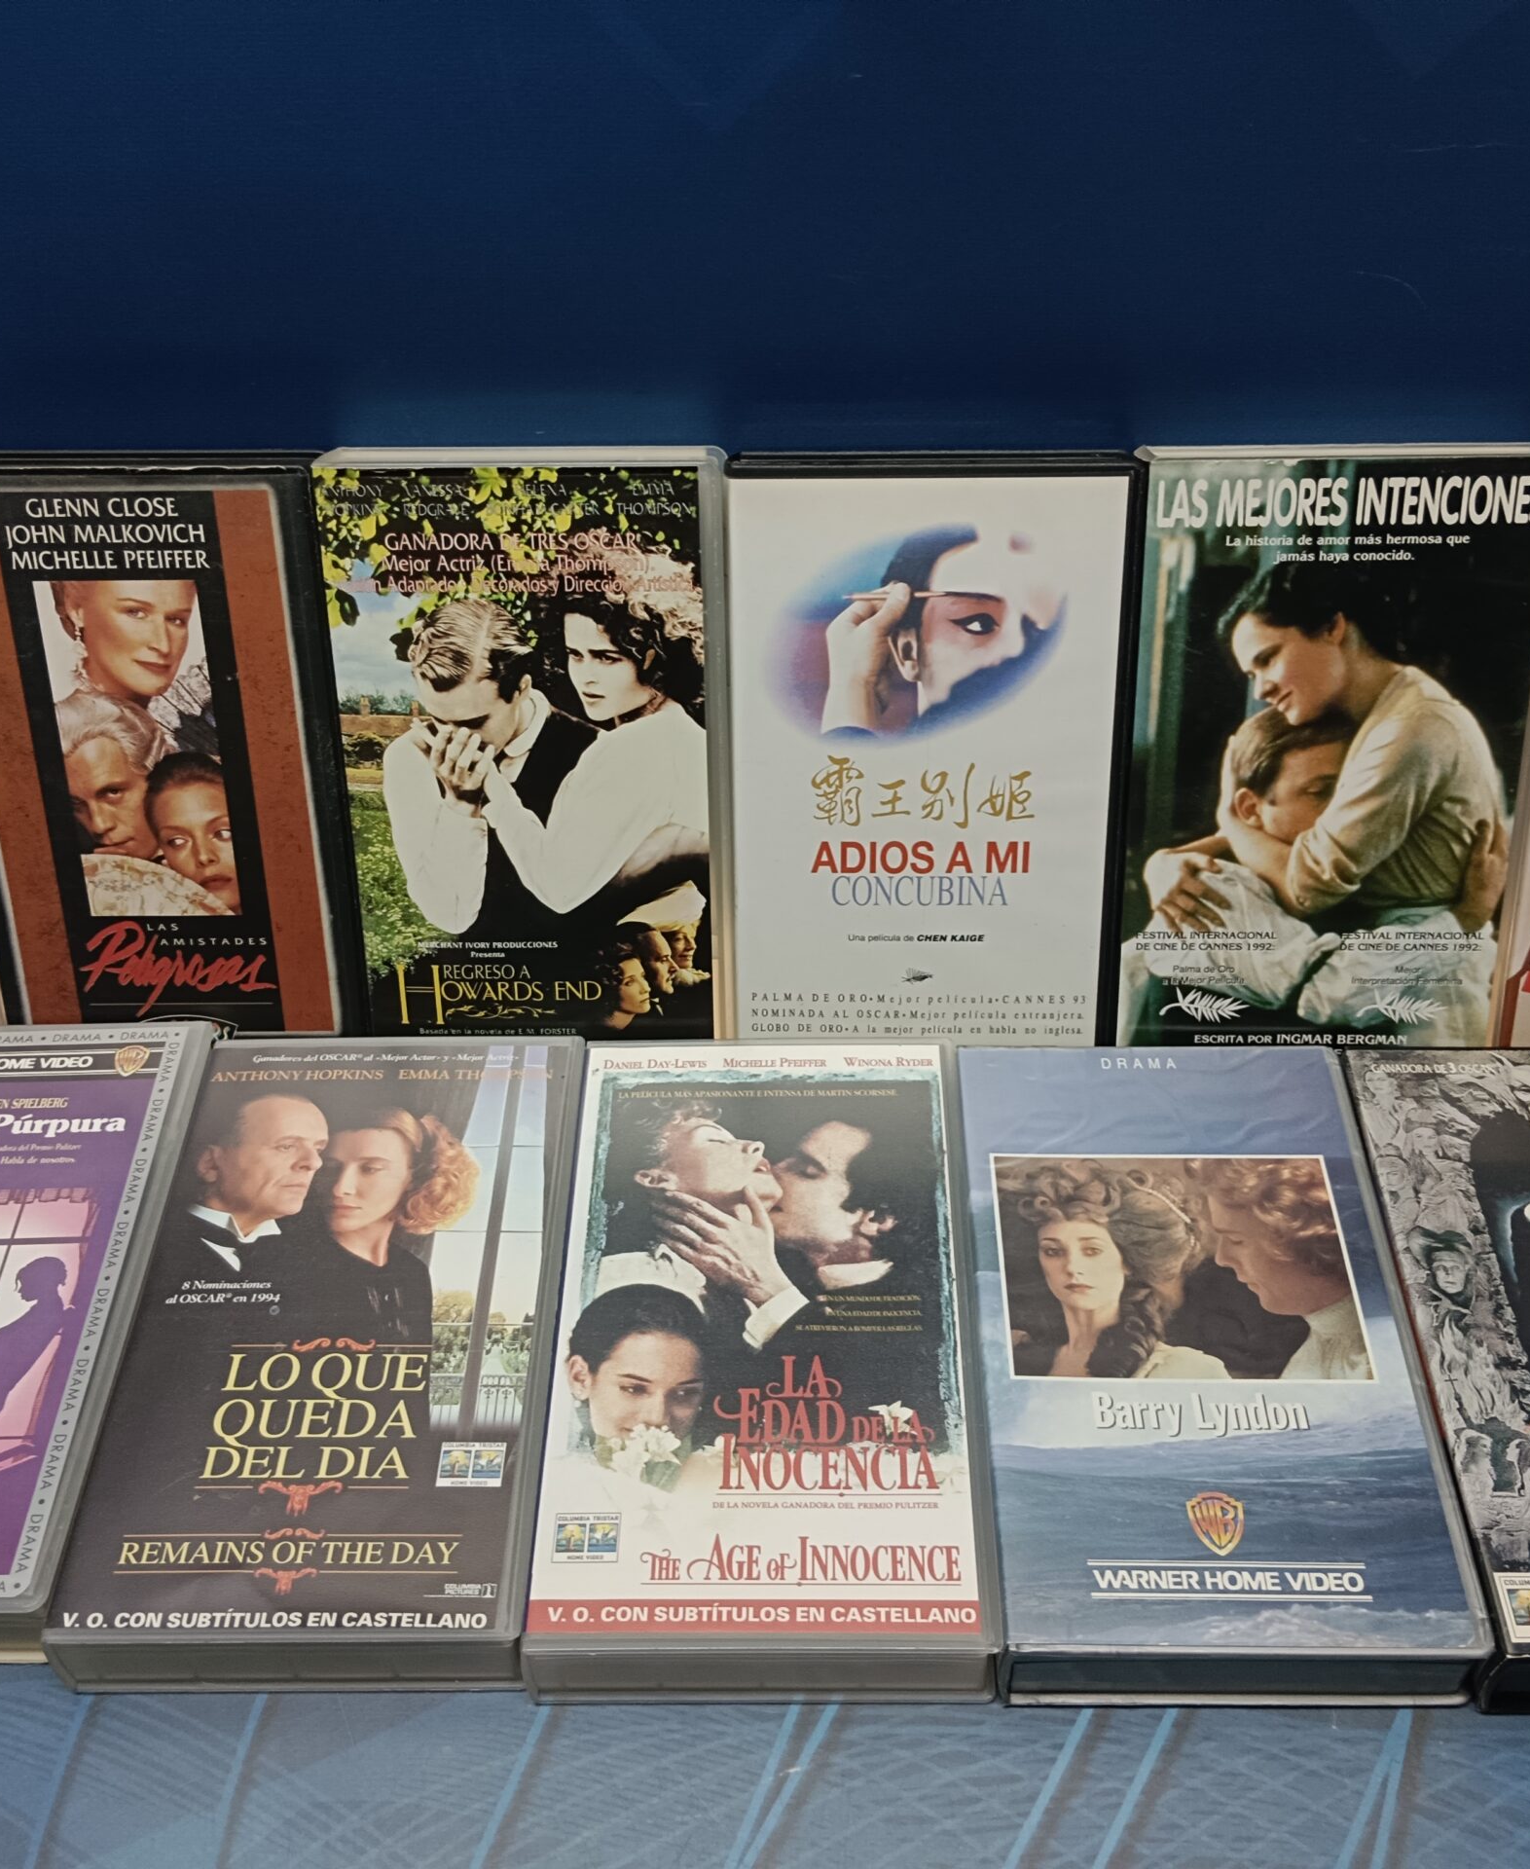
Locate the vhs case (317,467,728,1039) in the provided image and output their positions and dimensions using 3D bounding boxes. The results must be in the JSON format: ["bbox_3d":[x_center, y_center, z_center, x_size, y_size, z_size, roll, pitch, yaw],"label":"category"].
[{"bbox_3d":[-0.074,-0.055,0.620,0.122,0.203,0.030,1,23,3],"label":"vhs case"}]

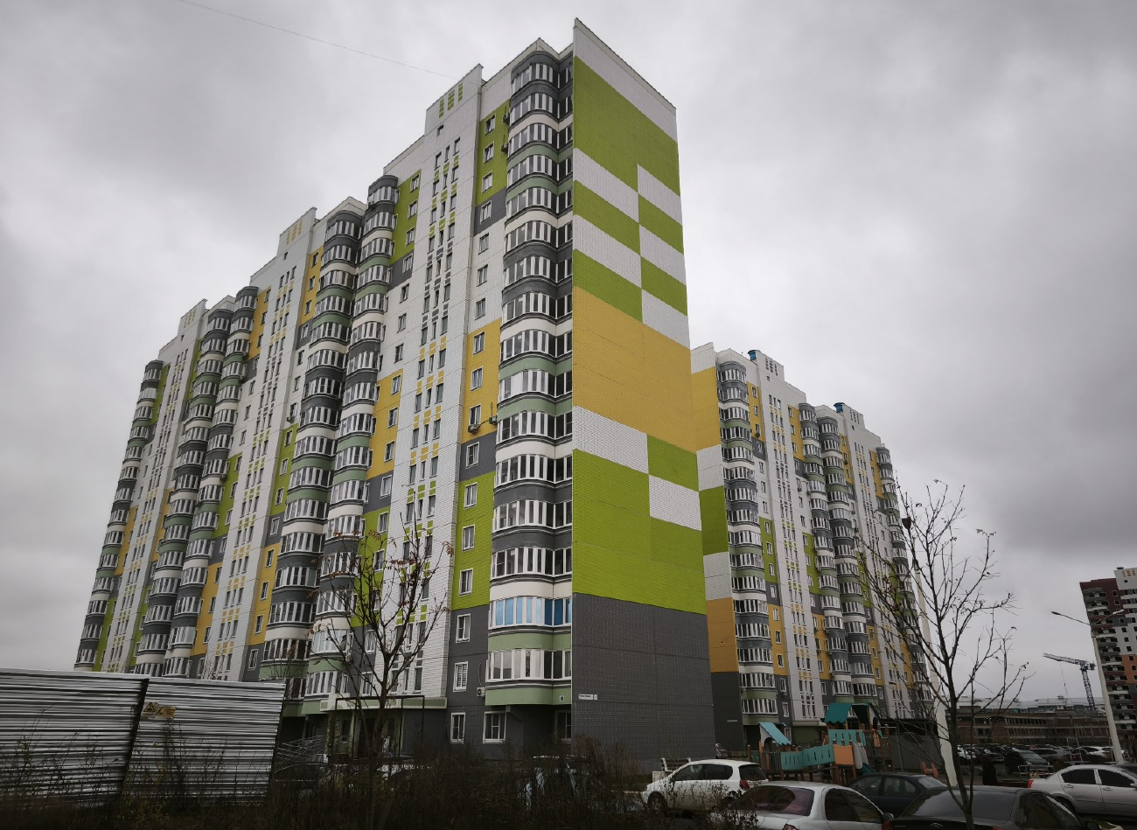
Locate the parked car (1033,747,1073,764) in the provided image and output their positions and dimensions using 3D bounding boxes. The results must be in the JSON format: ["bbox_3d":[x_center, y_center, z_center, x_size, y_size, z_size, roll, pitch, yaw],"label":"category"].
[{"bbox_3d":[39.750,28.742,63.277,4.500,1.470,1.780,-18,-28,38],"label":"parked car"}]

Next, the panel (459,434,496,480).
[{"bbox_3d":[-6.019,2.841,50.677,3.850,2.800,0.250,-20,-29,41],"label":"panel"}]

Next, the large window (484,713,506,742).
[{"bbox_3d":[-4.145,17.677,42.767,1.900,1.600,0.200,-20,-29,41],"label":"large window"}]

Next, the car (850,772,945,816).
[{"bbox_3d":[8.257,9.769,18.984,4.350,1.430,1.700,-19,-29,39],"label":"car"}]

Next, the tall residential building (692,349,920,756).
[{"bbox_3d":[35.684,22.198,117.416,15.800,54.700,58.000,-19,-29,40],"label":"tall residential building"}]

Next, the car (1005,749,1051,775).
[{"bbox_3d":[31.455,23.791,51.748,1.760,1.580,4.200,-5,-22,13],"label":"car"}]

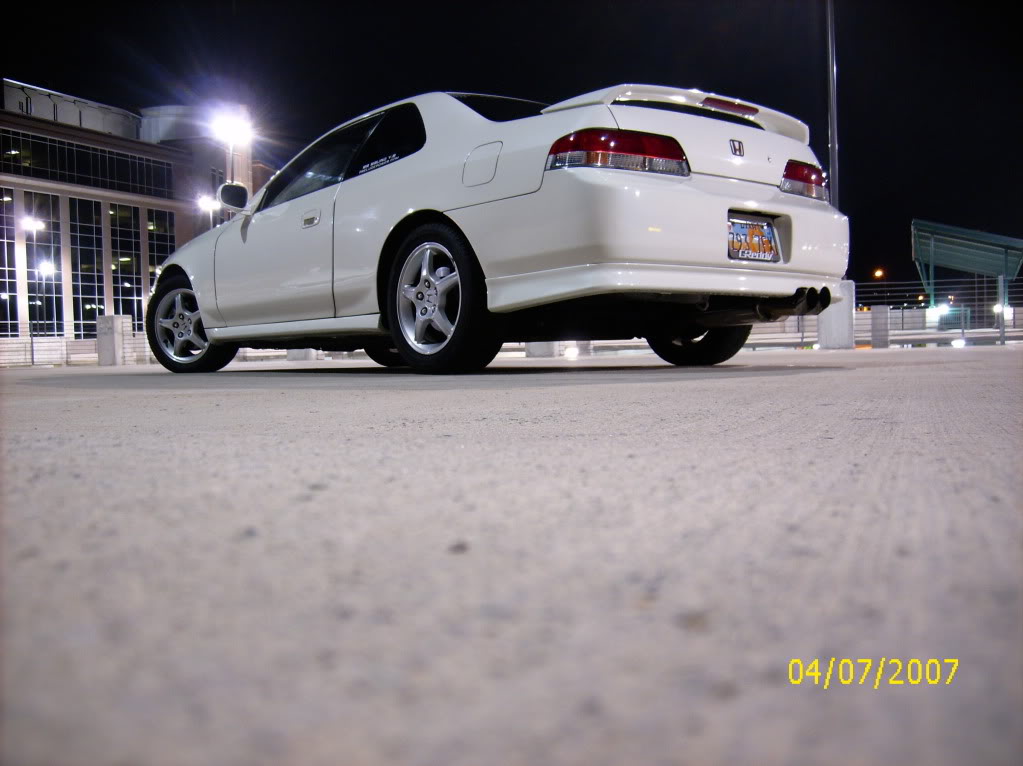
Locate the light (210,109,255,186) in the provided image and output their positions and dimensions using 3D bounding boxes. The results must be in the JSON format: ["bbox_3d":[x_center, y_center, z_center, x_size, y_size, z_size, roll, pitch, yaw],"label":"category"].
[{"bbox_3d":[-9.940,-5.020,34.100,0.500,8.700,1.400,0,2,29],"label":"light"}]

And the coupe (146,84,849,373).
[{"bbox_3d":[-0.493,-0.727,5.218,1.770,1.315,4.520,-3,2,-39],"label":"coupe"}]

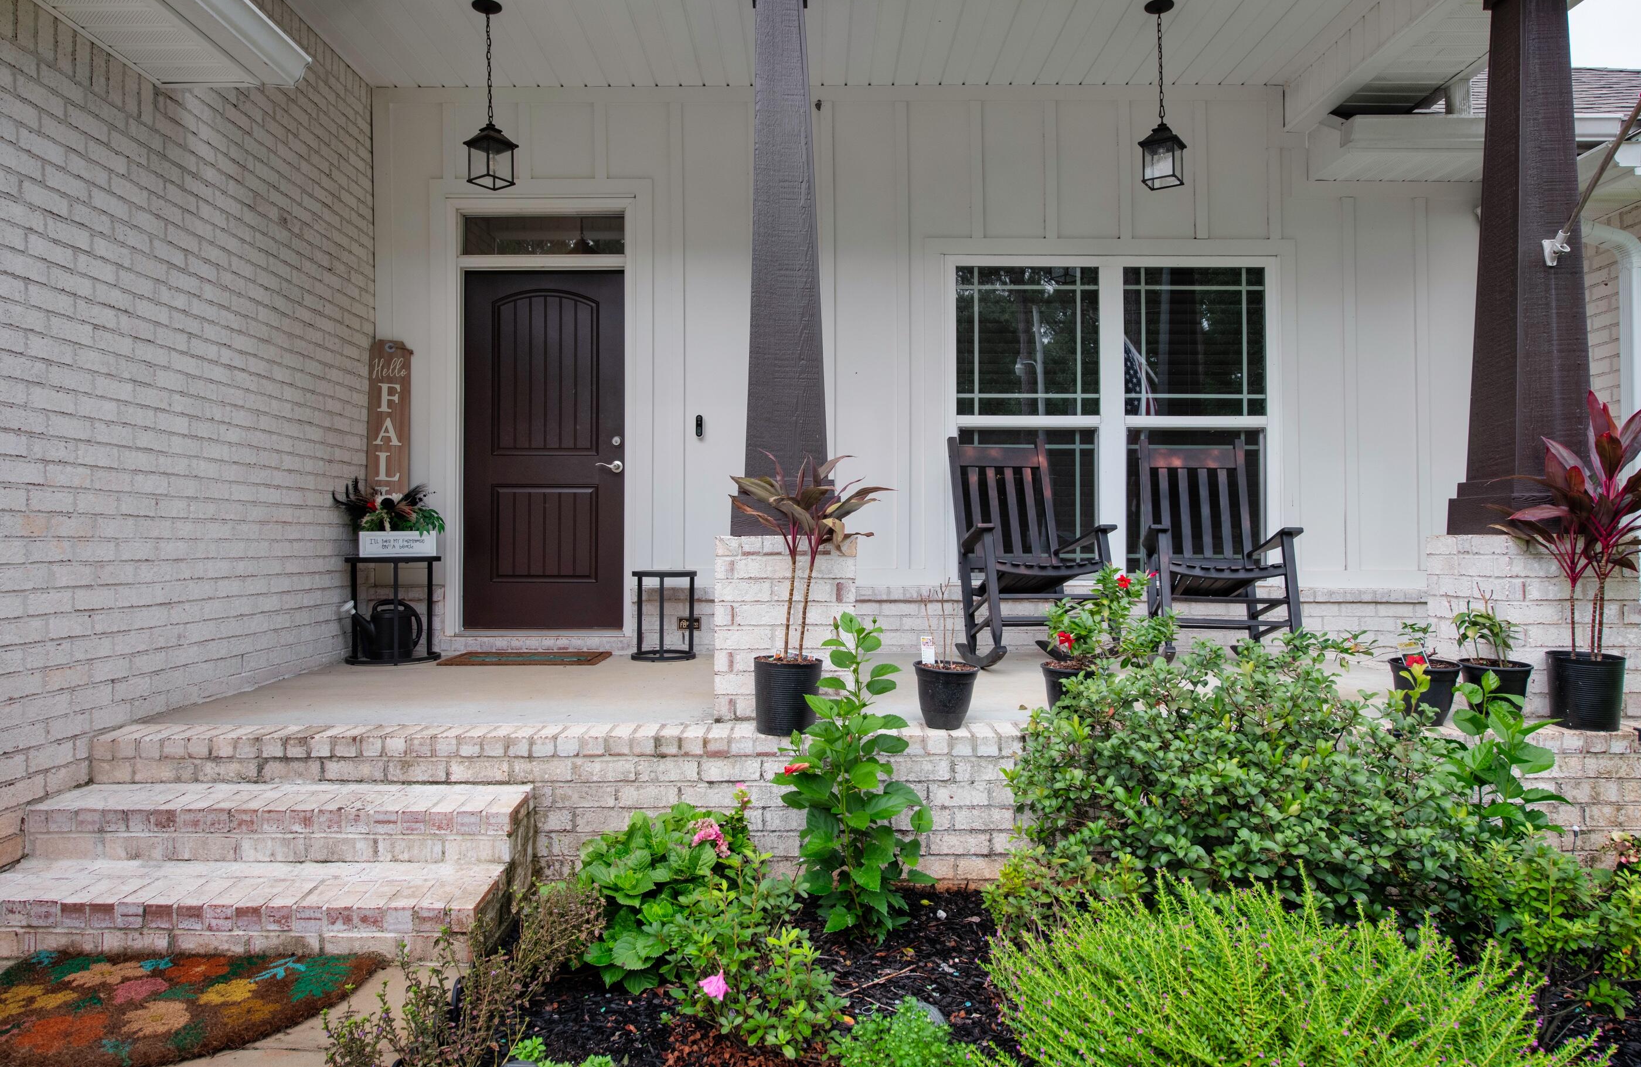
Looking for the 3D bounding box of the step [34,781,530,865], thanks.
[{"bbox_3d":[-1.665,0.905,3.160,1.450,0.160,0.320,0,0,0],"label":"step"}]

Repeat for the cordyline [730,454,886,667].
[{"bbox_3d":[-0.037,0.080,3.370,0.530,0.700,0.450,0,0,0],"label":"cordyline"}]

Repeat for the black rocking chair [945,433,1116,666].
[{"bbox_3d":[1.000,0.081,5.050,0.680,1.179,0.870,0,-1,-8],"label":"black rocking chair"}]

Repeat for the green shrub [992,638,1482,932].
[{"bbox_3d":[1.166,0.695,2.813,1.330,0.840,0.920,0,-1,0],"label":"green shrub"}]

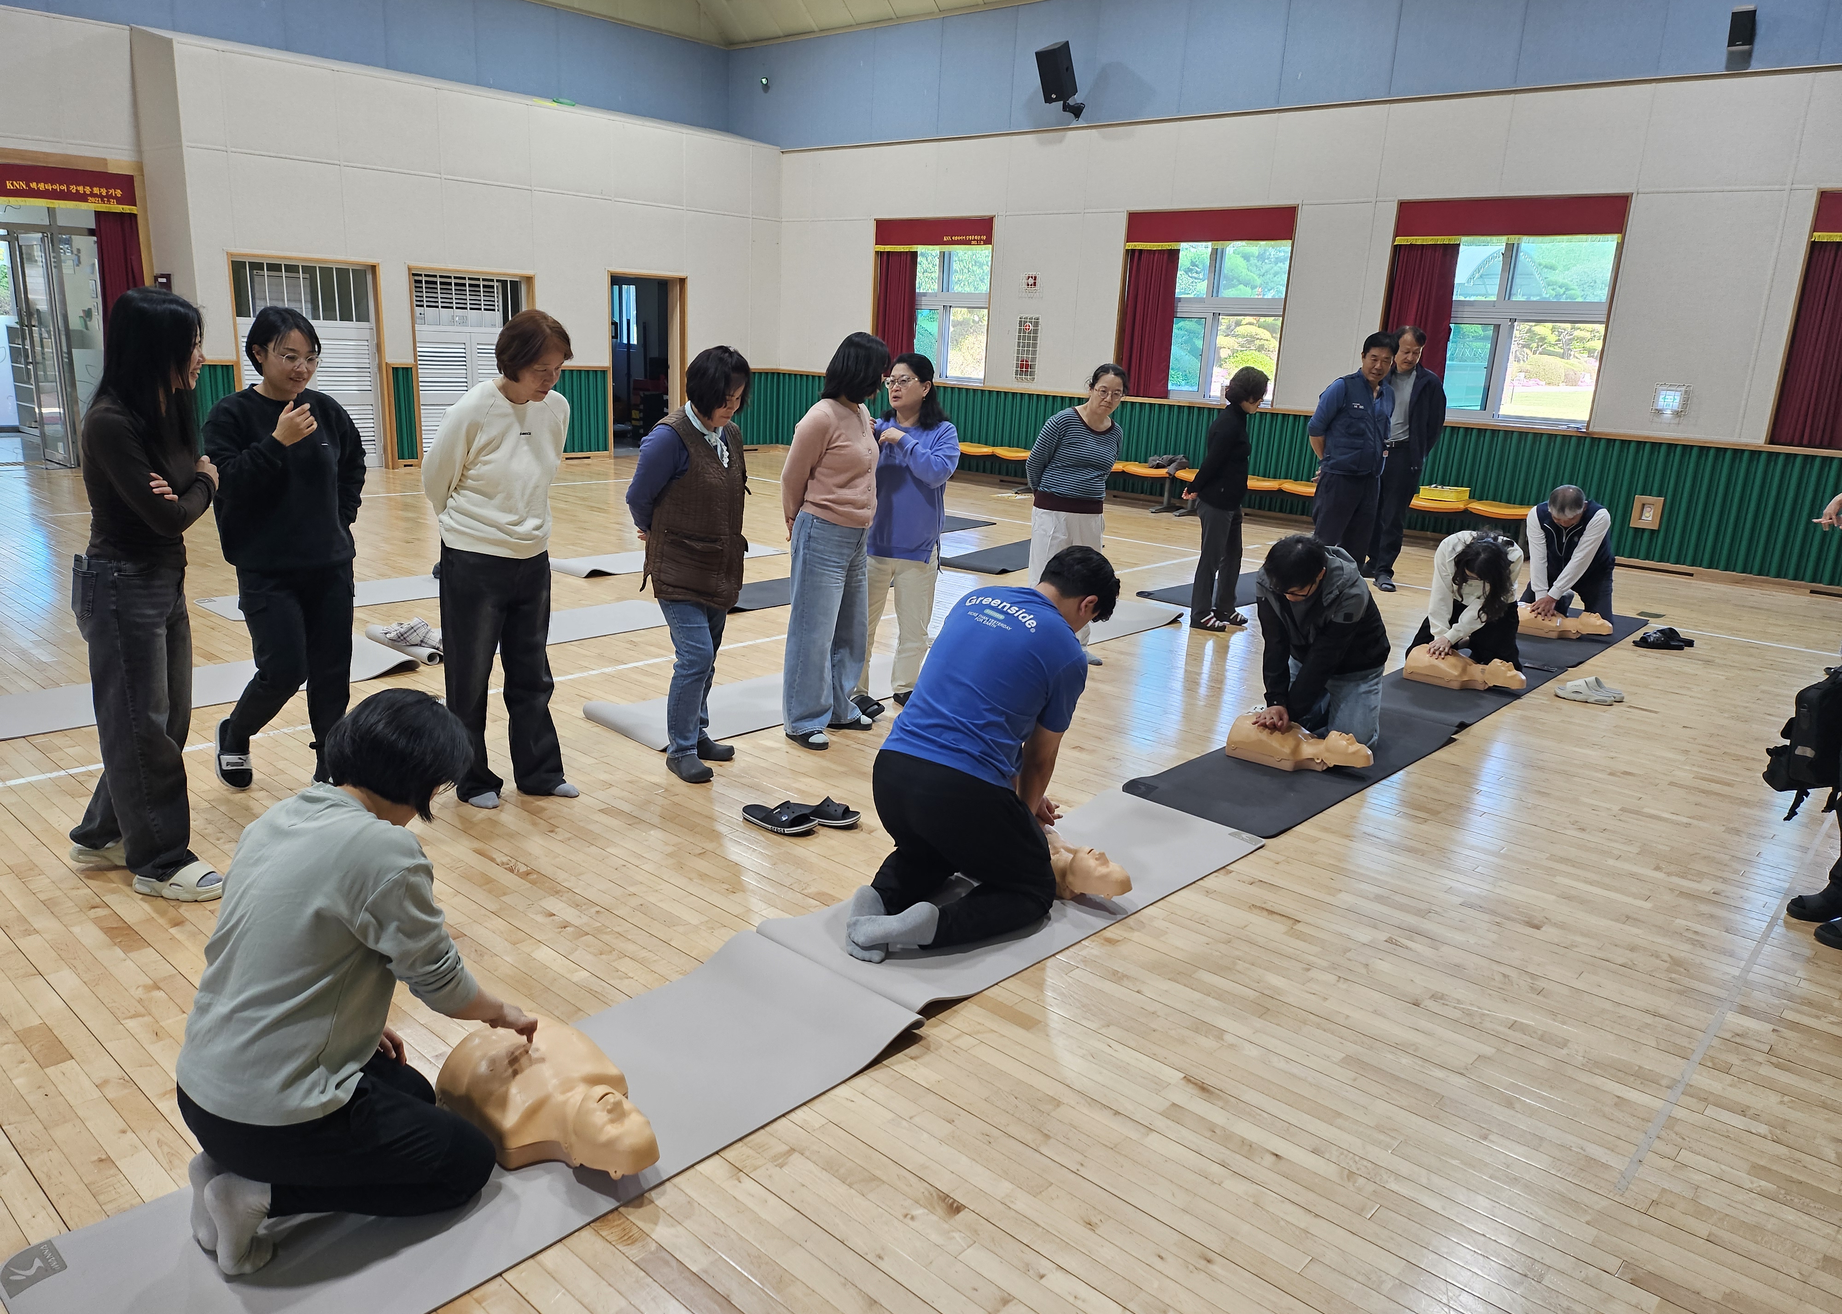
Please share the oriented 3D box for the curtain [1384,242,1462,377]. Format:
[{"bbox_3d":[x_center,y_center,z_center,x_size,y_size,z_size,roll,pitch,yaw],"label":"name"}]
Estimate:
[{"bbox_3d":[4.330,-2.927,11.182,0.600,1.600,0.120,15,19,40],"label":"curtain"}]

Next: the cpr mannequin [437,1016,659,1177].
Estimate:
[{"bbox_3d":[-0.714,0.885,2.601,0.560,0.185,0.310,13,18,34],"label":"cpr mannequin"}]

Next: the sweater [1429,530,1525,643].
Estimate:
[{"bbox_3d":[2.851,-0.376,6.575,0.480,0.570,0.450,11,17,29],"label":"sweater"}]

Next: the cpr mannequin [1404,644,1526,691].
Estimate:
[{"bbox_3d":[2.790,0.056,6.466,0.545,0.170,0.320,14,18,39],"label":"cpr mannequin"}]

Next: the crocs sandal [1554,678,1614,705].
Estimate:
[{"bbox_3d":[3.323,0.171,6.382,0.268,0.100,0.105,11,17,29],"label":"crocs sandal"}]

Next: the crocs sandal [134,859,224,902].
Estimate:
[{"bbox_3d":[-2.038,0.612,3.565,0.272,0.095,0.110,3,14,0],"label":"crocs sandal"}]

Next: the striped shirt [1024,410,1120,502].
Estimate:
[{"bbox_3d":[0.757,-0.975,6.340,0.420,0.525,0.260,-5,16,-27],"label":"striped shirt"}]

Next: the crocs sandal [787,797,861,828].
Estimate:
[{"bbox_3d":[-0.332,0.512,4.315,0.266,0.076,0.105,6,14,11],"label":"crocs sandal"}]

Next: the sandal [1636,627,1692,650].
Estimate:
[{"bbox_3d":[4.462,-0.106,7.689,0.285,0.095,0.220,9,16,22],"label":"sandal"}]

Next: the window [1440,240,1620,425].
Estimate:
[{"bbox_3d":[4.848,-2.864,10.804,1.760,1.730,0.150,15,19,40],"label":"window"}]

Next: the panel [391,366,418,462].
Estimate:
[{"bbox_3d":[-5.302,-2.496,13.156,0.040,0.940,0.220,15,19,40],"label":"panel"}]

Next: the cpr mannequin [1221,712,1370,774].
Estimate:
[{"bbox_3d":[1.575,0.340,5.165,0.550,0.185,0.310,13,18,34],"label":"cpr mannequin"}]

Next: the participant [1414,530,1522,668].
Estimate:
[{"bbox_3d":[2.927,-0.301,6.719,0.550,0.770,0.800,11,16,29],"label":"participant"}]

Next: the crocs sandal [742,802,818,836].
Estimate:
[{"bbox_3d":[-0.471,0.520,4.287,0.268,0.088,0.105,6,15,13],"label":"crocs sandal"}]

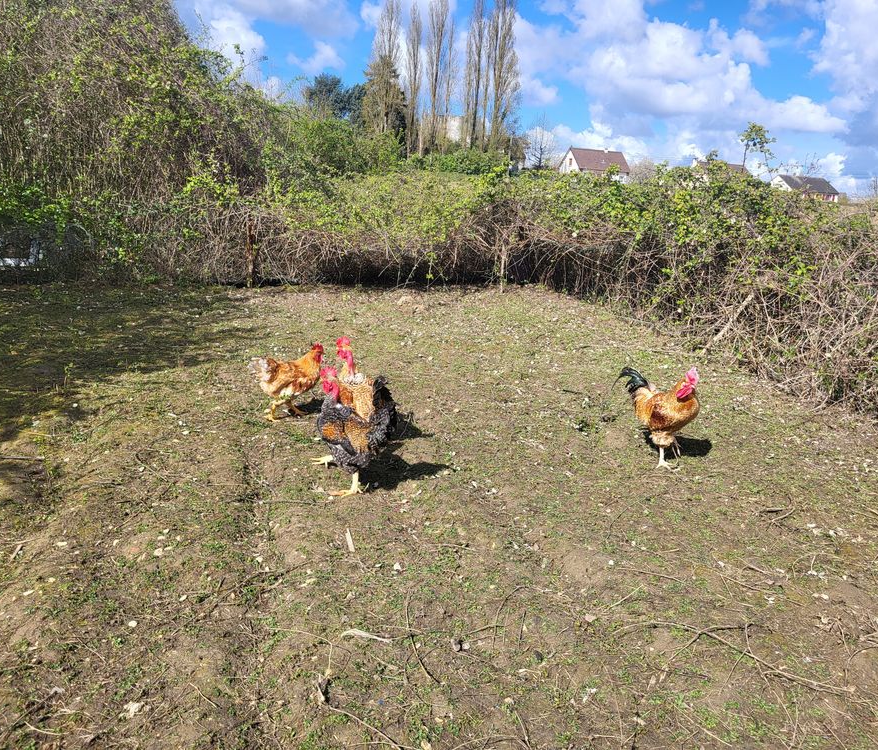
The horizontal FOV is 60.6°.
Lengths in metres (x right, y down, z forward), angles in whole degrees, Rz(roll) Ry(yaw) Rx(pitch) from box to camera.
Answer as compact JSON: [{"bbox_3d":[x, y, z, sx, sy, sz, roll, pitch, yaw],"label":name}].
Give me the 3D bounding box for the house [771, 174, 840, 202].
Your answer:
[{"bbox_3d":[91.614,-46.545,189.285,14.000,6.000,8.600,-1,14,-17],"label":"house"}]

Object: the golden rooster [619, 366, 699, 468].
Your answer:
[{"bbox_3d":[1.156,0.219,3.902,0.430,0.500,0.220,11,16,30],"label":"golden rooster"}]

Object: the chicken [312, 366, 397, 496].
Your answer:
[{"bbox_3d":[-0.393,0.239,3.436,0.430,0.510,0.230,10,15,24],"label":"chicken"}]

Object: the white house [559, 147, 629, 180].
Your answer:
[{"bbox_3d":[30.428,-40.984,147.226,11.300,6.500,8.400,-1,14,-17],"label":"white house"}]

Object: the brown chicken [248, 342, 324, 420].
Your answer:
[{"bbox_3d":[-0.873,0.024,4.368,0.420,0.430,0.200,2,14,-5],"label":"brown chicken"}]

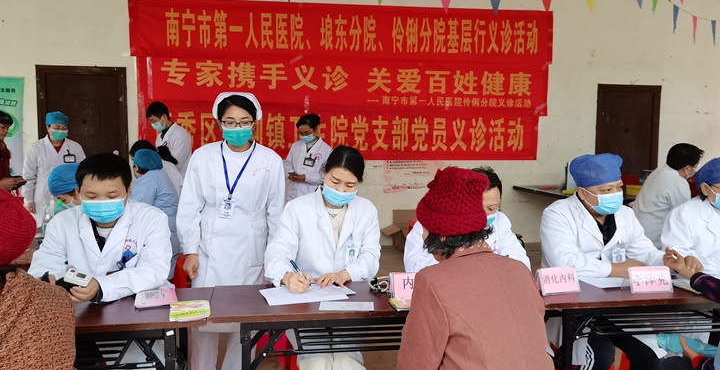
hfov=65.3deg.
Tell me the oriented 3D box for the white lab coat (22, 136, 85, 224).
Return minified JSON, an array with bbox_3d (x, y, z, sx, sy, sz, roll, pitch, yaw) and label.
[{"bbox_3d":[-2.571,0.055,4.771,0.520,0.950,0.310,-2,5,-28],"label":"white lab coat"}]

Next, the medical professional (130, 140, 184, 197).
[{"bbox_3d":[-1.575,0.315,4.500,0.650,1.353,0.480,1,5,3],"label":"medical professional"}]

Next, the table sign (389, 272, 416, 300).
[{"bbox_3d":[0.217,0.405,2.285,0.180,0.105,0.070,0,5,-9],"label":"table sign"}]

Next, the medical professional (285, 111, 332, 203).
[{"bbox_3d":[-0.436,0.180,4.931,0.490,1.620,0.380,2,5,22],"label":"medical professional"}]

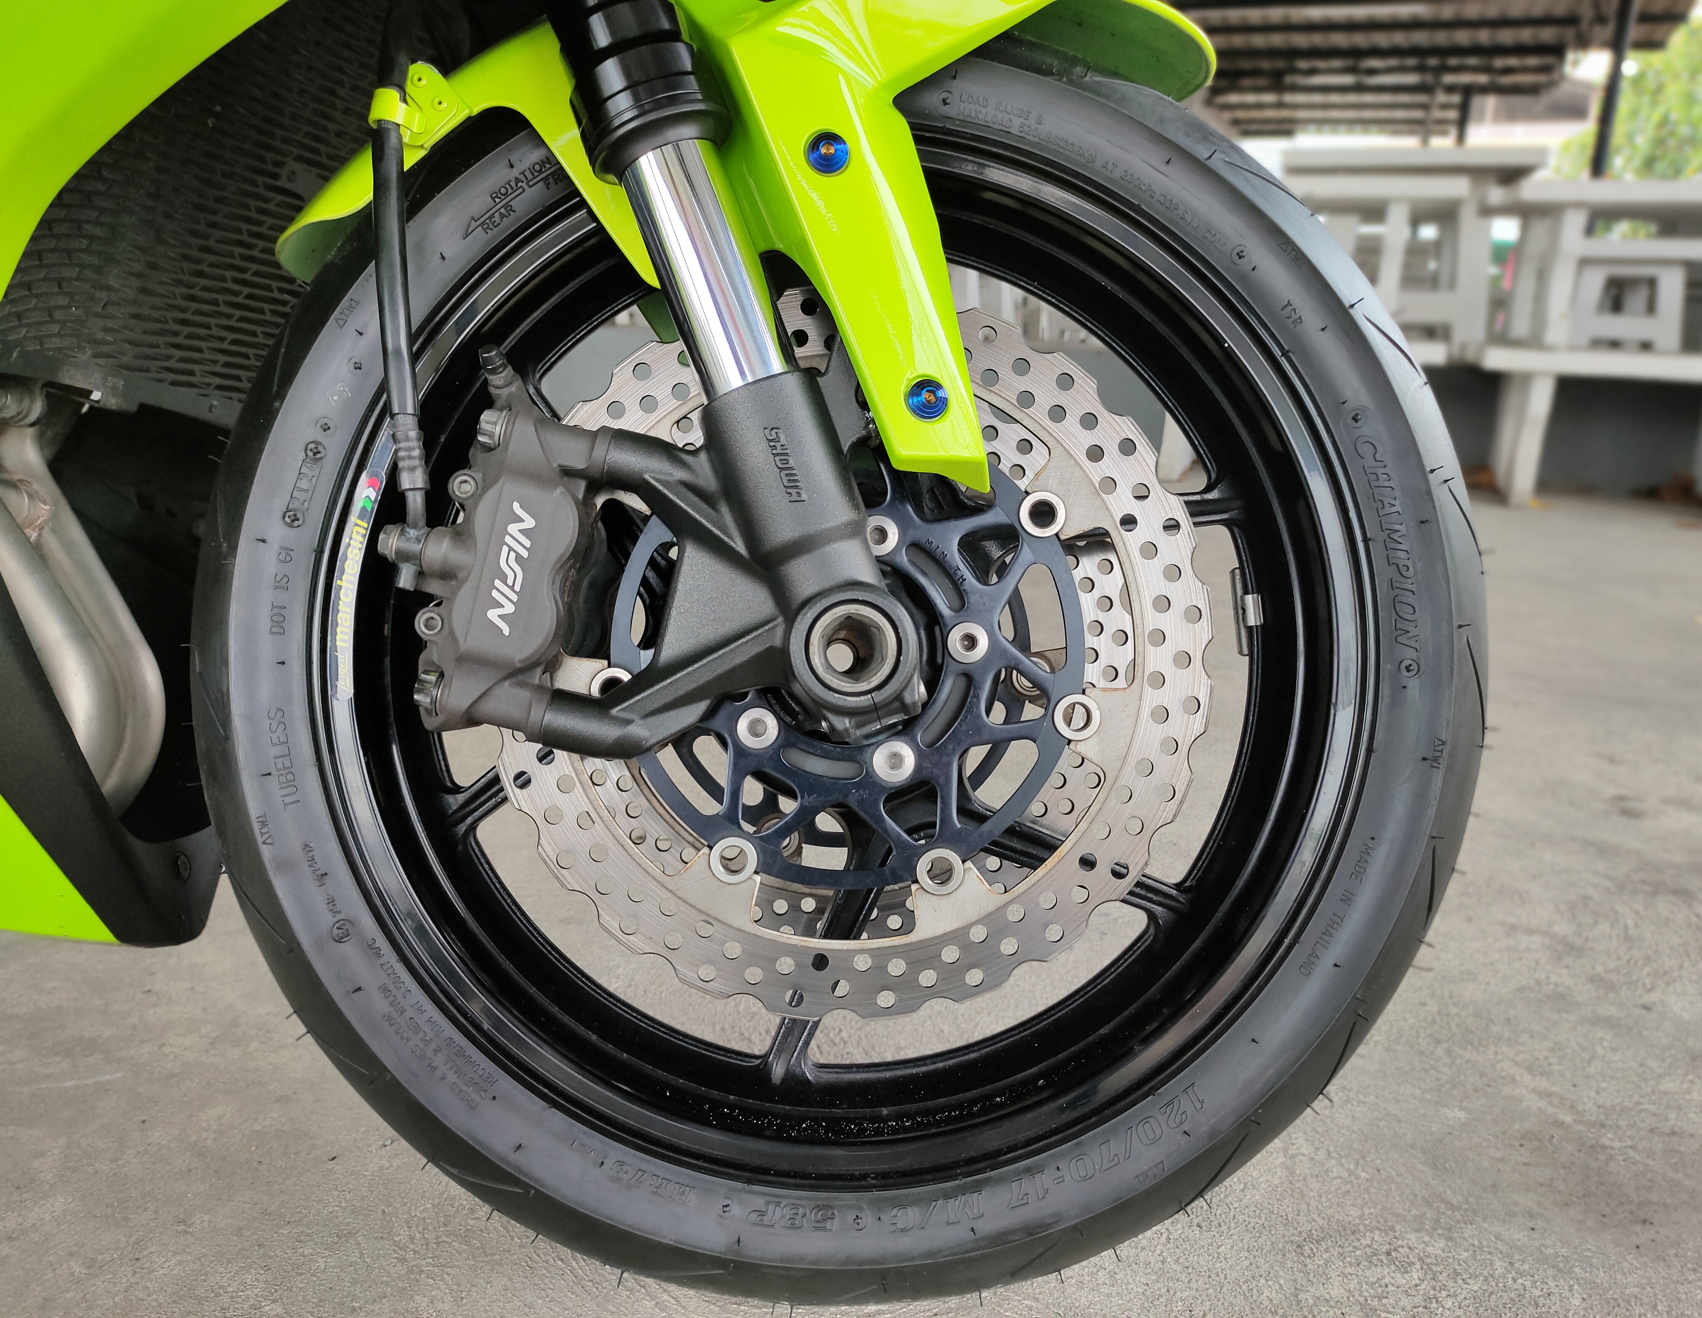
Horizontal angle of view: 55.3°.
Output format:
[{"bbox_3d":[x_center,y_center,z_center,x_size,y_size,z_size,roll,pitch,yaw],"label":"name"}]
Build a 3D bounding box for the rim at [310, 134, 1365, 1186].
[{"bbox_3d":[-0.002,-0.003,0.758,0.463,0.463,0.106,4,-1,-2],"label":"rim"}]

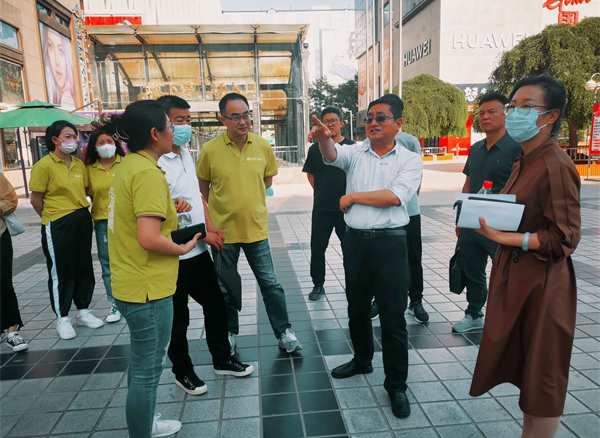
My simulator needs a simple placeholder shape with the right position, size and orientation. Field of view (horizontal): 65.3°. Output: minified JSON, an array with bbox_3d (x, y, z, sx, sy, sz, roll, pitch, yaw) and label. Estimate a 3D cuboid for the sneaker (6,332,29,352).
[{"bbox_3d":[-2.076,0.879,3.422,0.095,0.105,0.250,-9,12,-38],"label":"sneaker"}]

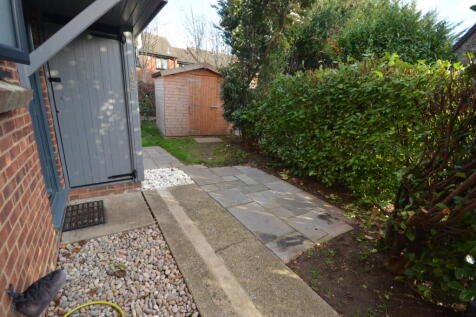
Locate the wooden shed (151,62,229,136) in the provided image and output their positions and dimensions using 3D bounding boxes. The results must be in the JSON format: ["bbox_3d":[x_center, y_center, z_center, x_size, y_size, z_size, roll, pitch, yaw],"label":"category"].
[{"bbox_3d":[-1.495,-1.932,6.654,2.200,2.120,1.650,-5,18,-31],"label":"wooden shed"}]

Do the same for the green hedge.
[{"bbox_3d":[1.559,-0.626,3.760,0.900,1.800,3.800,-7,19,-35],"label":"green hedge"}]

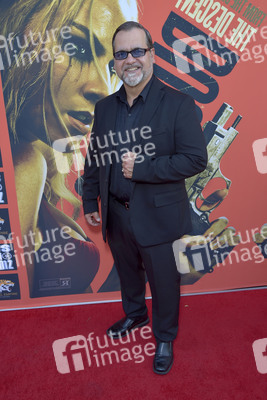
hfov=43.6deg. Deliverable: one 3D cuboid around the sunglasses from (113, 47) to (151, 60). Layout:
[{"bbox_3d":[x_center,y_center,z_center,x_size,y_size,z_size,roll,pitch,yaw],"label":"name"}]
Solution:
[{"bbox_3d":[0.002,-0.636,1.455,0.142,0.044,0.144,0,23,17],"label":"sunglasses"}]

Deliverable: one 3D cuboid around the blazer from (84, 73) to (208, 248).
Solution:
[{"bbox_3d":[0.054,-0.178,1.519,0.570,0.760,0.360,14,28,25],"label":"blazer"}]

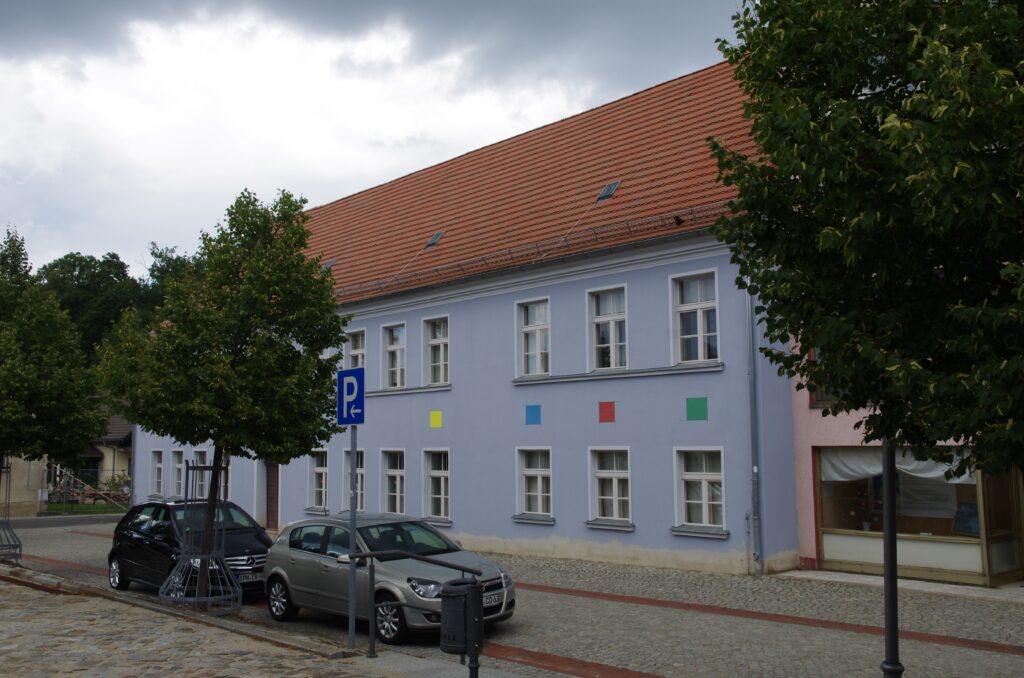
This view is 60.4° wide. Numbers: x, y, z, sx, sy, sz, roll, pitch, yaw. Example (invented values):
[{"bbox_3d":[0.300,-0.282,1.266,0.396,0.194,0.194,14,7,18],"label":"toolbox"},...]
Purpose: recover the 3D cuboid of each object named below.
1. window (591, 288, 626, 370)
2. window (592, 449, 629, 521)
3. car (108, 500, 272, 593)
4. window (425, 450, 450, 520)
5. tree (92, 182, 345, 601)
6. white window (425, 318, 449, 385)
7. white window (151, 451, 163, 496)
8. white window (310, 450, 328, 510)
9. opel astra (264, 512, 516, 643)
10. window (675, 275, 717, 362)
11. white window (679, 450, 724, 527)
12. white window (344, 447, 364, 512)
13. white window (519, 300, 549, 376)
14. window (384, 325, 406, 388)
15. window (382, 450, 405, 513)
[{"bbox_3d":[2.014,-0.194,18.333,0.160,1.731,0.985,6,-9,-44],"label":"window"},{"bbox_3d":[2.035,2.998,17.967,0.160,1.465,0.985,6,-9,-44],"label":"window"},{"bbox_3d":[-5.579,3.669,15.556,1.780,1.600,4.270,5,-10,-42],"label":"car"},{"bbox_3d":[-1.825,3.598,21.838,0.160,1.641,0.985,6,-9,-44],"label":"window"},{"bbox_3d":[-4.522,0.938,13.846,3.850,6.450,3.850,2,-7,-19],"label":"tree"},{"bbox_3d":[-1.881,0.330,22.564,0.180,1.684,1.028,6,-10,-44],"label":"white window"},{"bbox_3d":[-13.547,5.159,33.856,0.180,1.688,0.994,6,-10,-44],"label":"white window"},{"bbox_3d":[-5.549,4.104,25.581,0.160,1.685,0.985,6,-9,-44],"label":"white window"},{"bbox_3d":[-1.823,3.234,12.304,1.770,1.470,4.250,6,-11,-44],"label":"opel astra"},{"bbox_3d":[3.519,-0.362,16.816,0.160,1.746,0.985,6,-9,-44],"label":"window"},{"bbox_3d":[3.613,2.829,16.720,0.180,1.468,1.046,6,-10,-44],"label":"white window"},{"bbox_3d":[-4.346,3.966,24.661,0.180,1.698,1.013,6,-10,-44],"label":"white window"},{"bbox_3d":[0.508,-0.005,19.848,0.160,1.755,0.985,6,-9,-44],"label":"white window"},{"bbox_3d":[-3.125,0.496,23.807,0.180,1.723,1.034,6,-10,-44],"label":"window"},{"bbox_3d":[-3.099,3.785,23.418,0.180,1.651,1.026,6,-10,-44],"label":"window"}]

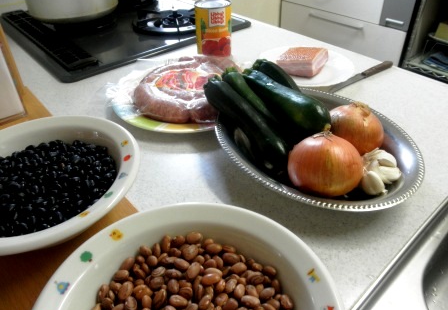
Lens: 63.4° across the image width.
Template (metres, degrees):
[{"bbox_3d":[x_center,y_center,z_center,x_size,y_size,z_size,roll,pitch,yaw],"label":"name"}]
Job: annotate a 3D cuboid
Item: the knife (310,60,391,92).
[{"bbox_3d":[0.264,-0.148,0.709,0.235,0.014,0.023,-27,45,-28],"label":"knife"}]

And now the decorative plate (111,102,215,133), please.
[{"bbox_3d":[-0.071,-0.106,0.664,0.255,0.022,0.255,-1,39,1],"label":"decorative plate"}]

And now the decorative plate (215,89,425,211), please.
[{"bbox_3d":[0.131,-0.018,0.540,0.260,0.030,0.320,-27,45,-28],"label":"decorative plate"}]

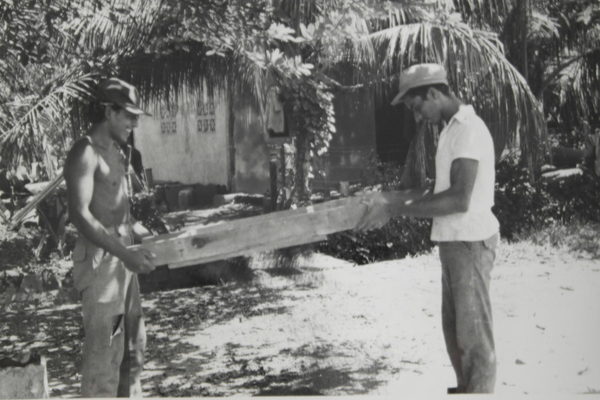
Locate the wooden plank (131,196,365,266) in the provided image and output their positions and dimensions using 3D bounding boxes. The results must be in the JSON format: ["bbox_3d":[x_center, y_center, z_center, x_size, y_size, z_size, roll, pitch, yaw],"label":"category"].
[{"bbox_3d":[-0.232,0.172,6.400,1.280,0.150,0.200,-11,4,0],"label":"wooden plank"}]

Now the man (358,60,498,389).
[{"bbox_3d":[0.638,0.153,6.420,0.700,1.680,0.500,0,4,2],"label":"man"}]

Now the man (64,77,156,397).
[{"bbox_3d":[-0.935,0.235,6.350,0.480,1.680,0.500,2,4,33],"label":"man"}]

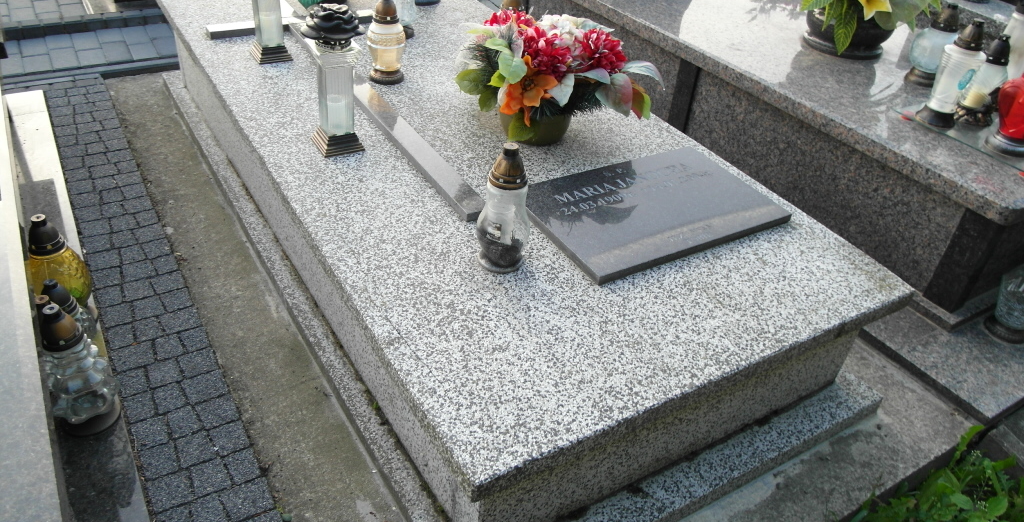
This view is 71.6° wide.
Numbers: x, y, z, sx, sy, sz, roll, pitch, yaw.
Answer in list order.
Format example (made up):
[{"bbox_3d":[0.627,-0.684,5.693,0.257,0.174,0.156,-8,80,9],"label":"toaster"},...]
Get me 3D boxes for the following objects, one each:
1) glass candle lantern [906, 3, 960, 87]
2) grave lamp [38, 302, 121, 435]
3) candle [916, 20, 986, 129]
[{"bbox_3d":[1.463,-0.747,2.449,0.132,0.260,0.132,-15,41,-29],"label":"glass candle lantern"},{"bbox_3d":[-0.731,0.182,1.187,0.120,0.230,0.120,-15,40,-29],"label":"grave lamp"},{"bbox_3d":[1.203,-0.510,1.914,0.116,0.270,0.116,-15,40,-29],"label":"candle"}]

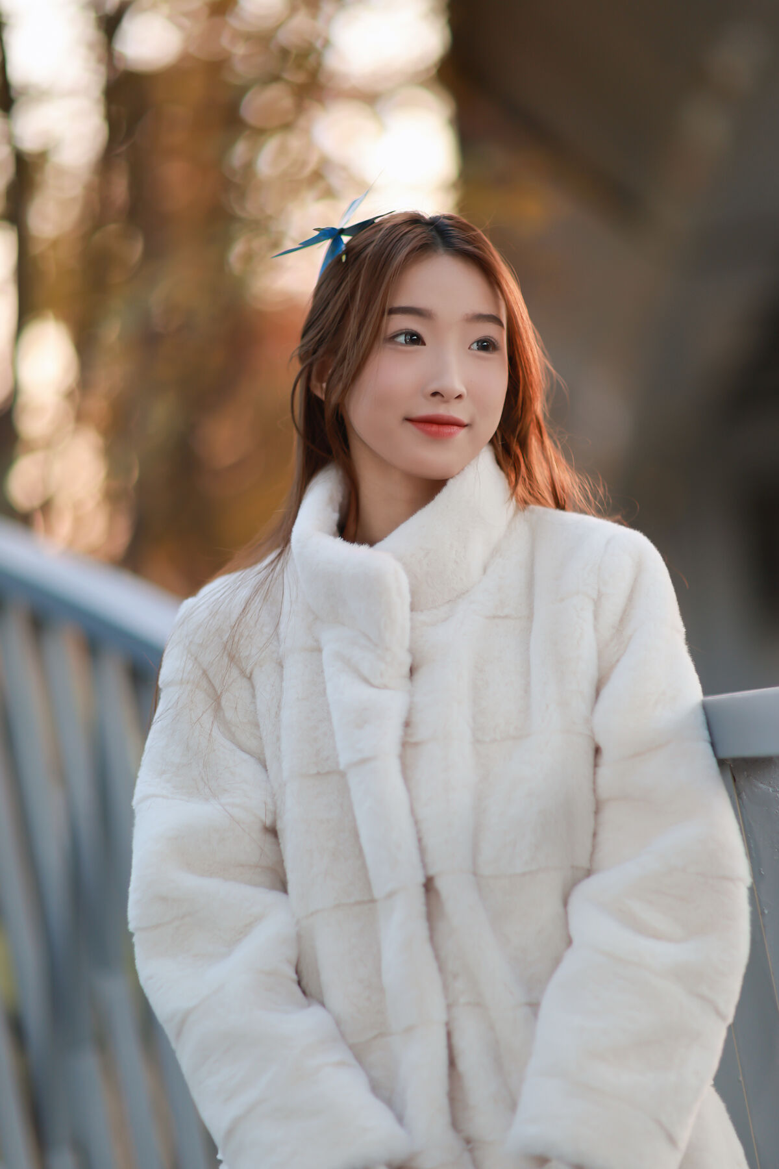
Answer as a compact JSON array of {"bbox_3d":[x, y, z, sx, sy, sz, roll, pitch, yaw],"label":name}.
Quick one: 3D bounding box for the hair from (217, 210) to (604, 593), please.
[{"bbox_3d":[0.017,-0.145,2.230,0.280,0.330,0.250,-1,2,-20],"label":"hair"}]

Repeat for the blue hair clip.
[{"bbox_3d":[-0.046,-0.286,2.220,0.102,0.062,0.065,-17,1,14],"label":"blue hair clip"}]

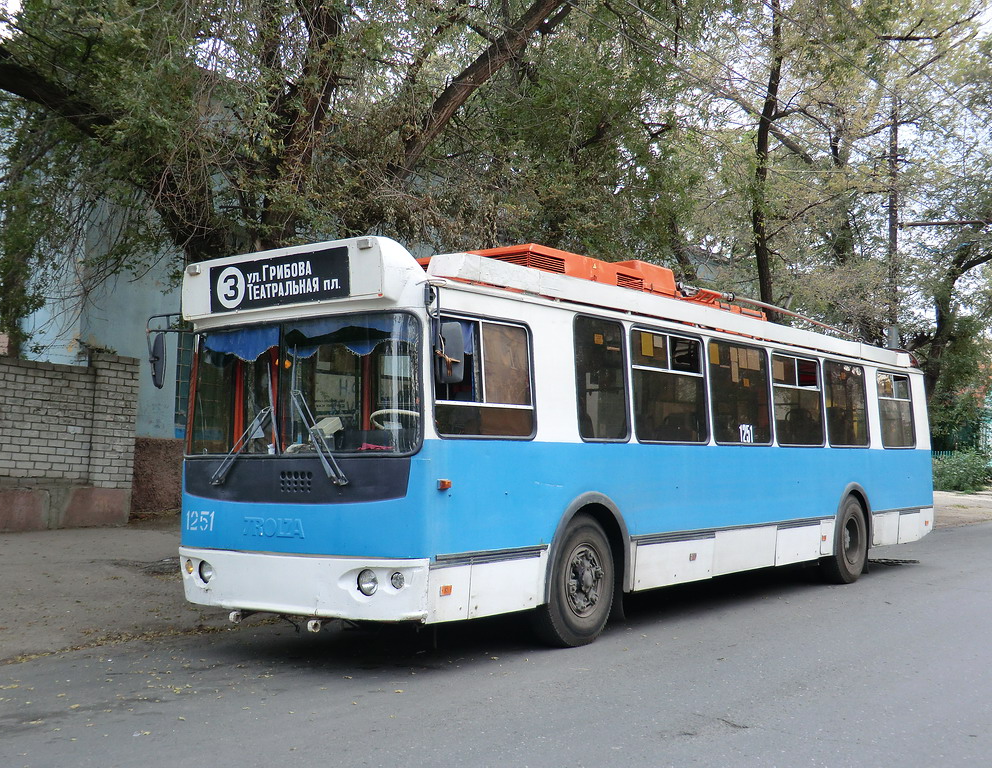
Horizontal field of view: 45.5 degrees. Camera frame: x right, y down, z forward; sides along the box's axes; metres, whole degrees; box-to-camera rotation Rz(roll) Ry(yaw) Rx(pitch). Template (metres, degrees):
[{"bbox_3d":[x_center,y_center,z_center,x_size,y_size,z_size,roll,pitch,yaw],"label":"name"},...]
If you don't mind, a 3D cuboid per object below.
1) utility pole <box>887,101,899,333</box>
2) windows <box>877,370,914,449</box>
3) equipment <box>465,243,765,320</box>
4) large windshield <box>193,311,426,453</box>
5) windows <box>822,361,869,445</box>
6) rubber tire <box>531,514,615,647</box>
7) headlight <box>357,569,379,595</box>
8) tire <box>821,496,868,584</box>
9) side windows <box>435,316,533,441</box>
[{"bbox_3d":[8.832,-1.735,26.429,0.244,9.956,0.244,-3,-5,36],"label":"utility pole"},{"bbox_3d":[5.372,0.363,15.865,0.061,0.995,1.391,-7,-7,36],"label":"windows"},{"bbox_3d":[1.109,-0.854,12.189,1.472,0.589,4.872,-3,-5,36],"label":"equipment"},{"bbox_3d":[-1.522,0.042,8.500,2.334,0.974,0.264,-3,-9,36],"label":"large windshield"},{"bbox_3d":[4.229,0.248,14.304,0.061,1.005,1.431,-7,-7,36],"label":"windows"},{"bbox_3d":[0.594,1.561,9.444,0.294,1.045,1.050,-3,-5,36],"label":"rubber tire"},{"bbox_3d":[-0.829,1.325,7.919,0.178,0.178,0.091,-3,-5,36],"label":"headlight"},{"bbox_3d":[4.186,1.885,14.351,0.294,1.056,1.056,-3,-5,36],"label":"tire"},{"bbox_3d":[-0.086,-0.042,8.399,0.061,0.883,1.198,-7,-7,36],"label":"side windows"}]

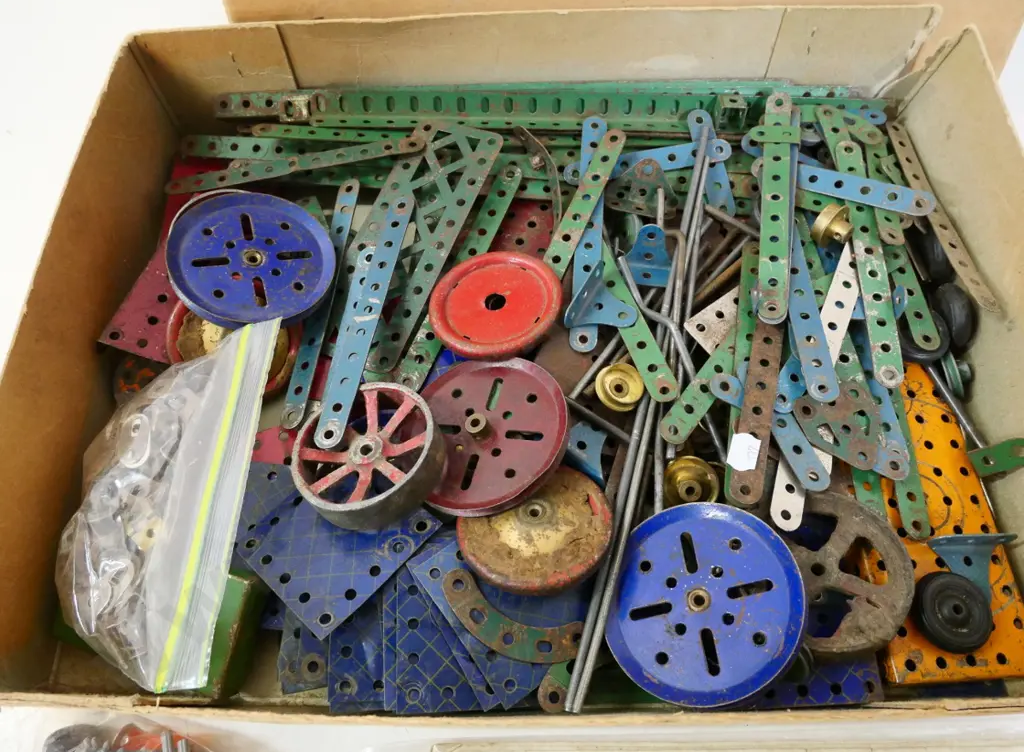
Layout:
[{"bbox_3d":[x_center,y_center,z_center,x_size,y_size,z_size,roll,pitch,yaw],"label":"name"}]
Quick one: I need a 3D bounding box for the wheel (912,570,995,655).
[{"bbox_3d":[0.173,0.092,0.279,0.031,0.011,0.031,4,64,-7],"label":"wheel"}]

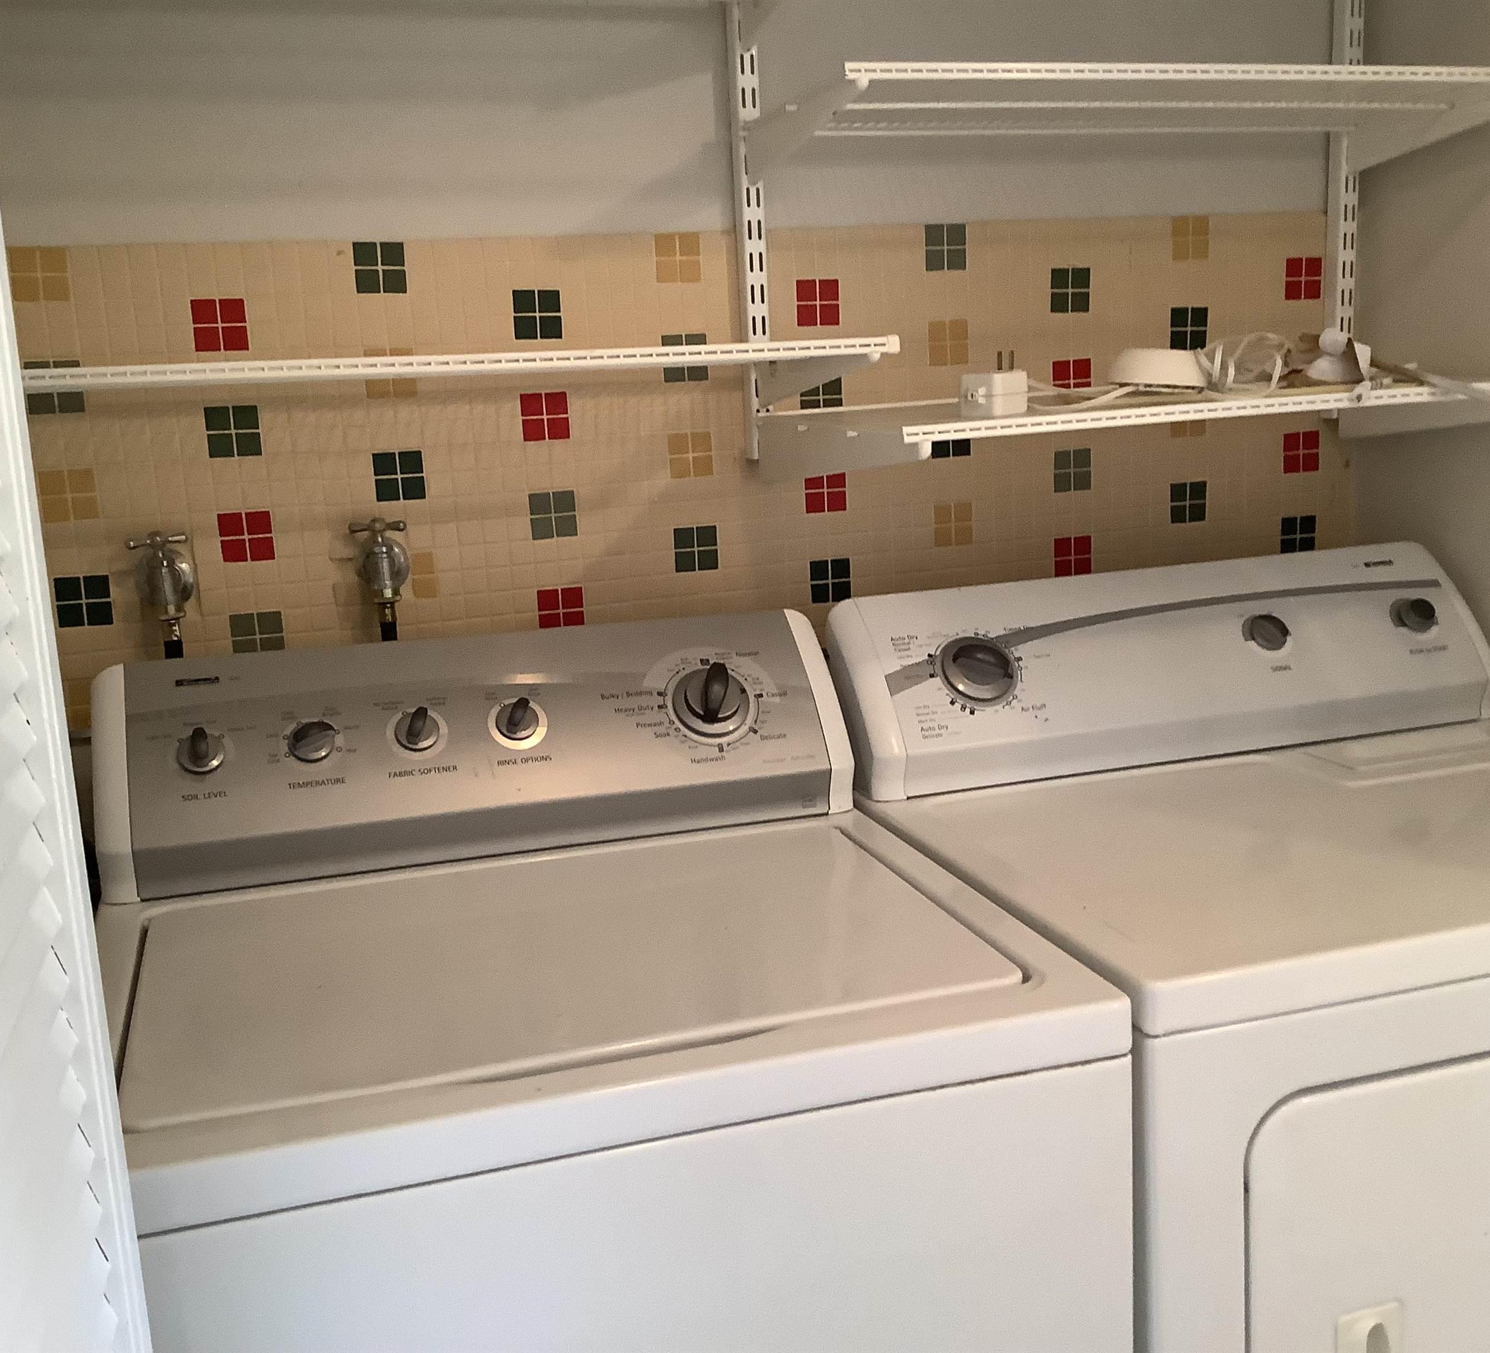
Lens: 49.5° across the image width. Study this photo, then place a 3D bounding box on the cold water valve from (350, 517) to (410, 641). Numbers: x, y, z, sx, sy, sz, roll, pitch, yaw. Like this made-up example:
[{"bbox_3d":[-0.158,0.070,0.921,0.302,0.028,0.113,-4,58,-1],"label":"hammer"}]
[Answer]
[{"bbox_3d":[-0.356,-0.099,1.592,0.057,0.117,0.065,-7,12,-17],"label":"cold water valve"}]

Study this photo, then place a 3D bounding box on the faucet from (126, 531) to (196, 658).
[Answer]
[{"bbox_3d":[-0.550,-0.080,1.530,0.057,0.117,0.065,-7,12,-17],"label":"faucet"}]

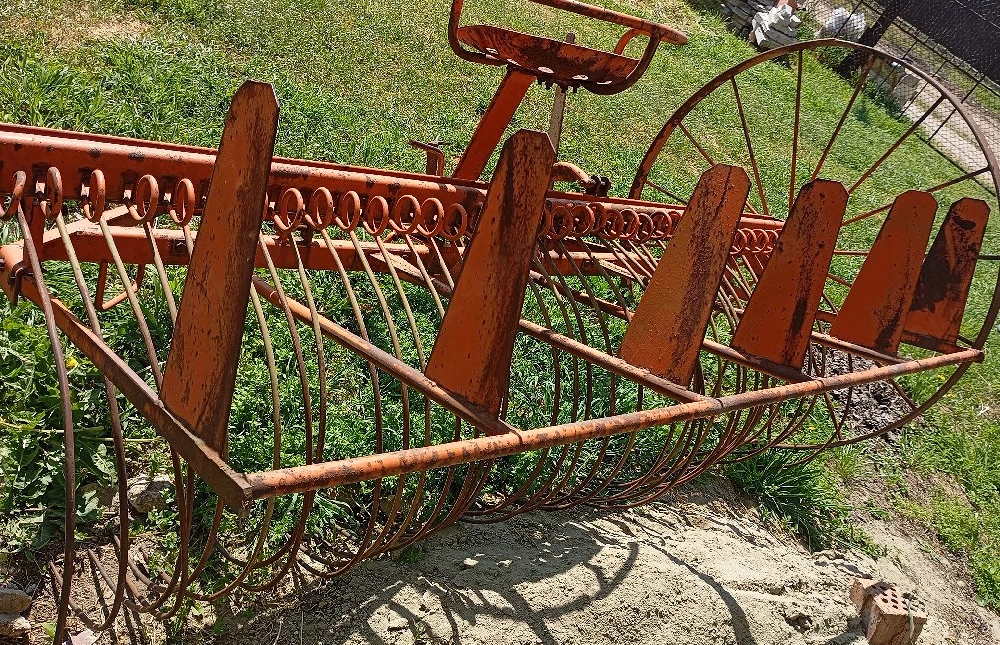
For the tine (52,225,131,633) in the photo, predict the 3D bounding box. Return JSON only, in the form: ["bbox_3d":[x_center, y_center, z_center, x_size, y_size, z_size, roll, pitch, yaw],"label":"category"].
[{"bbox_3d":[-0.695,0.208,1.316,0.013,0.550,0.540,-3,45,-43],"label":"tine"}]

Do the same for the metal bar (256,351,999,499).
[{"bbox_3d":[0.561,0.133,1.570,2.220,0.028,0.028,-3,45,-43],"label":"metal bar"}]

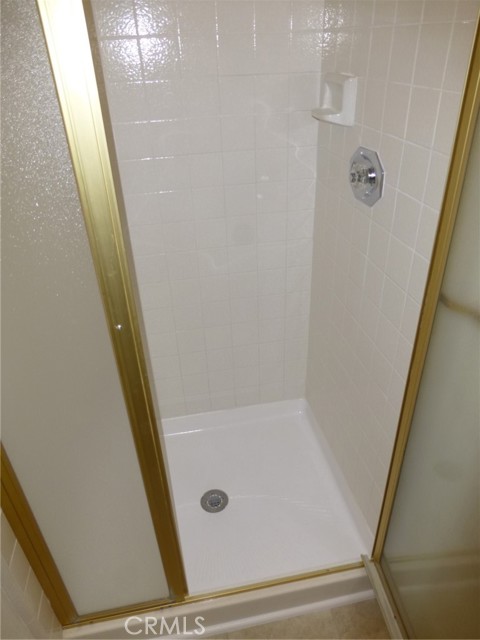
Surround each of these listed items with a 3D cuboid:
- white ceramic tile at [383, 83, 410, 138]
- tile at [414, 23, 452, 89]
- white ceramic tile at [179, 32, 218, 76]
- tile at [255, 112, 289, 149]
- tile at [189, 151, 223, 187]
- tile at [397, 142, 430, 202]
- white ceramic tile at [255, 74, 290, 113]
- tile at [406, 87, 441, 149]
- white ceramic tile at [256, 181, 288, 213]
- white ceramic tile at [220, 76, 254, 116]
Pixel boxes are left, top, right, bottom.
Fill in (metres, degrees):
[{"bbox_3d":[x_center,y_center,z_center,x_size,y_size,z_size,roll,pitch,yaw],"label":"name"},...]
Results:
[{"bbox_3d":[0.349,-0.463,0.981,0.009,0.107,0.107,-8,31,-9],"label":"white ceramic tile"},{"bbox_3d":[0.369,-0.501,0.840,0.009,0.108,0.108,-7,33,-8],"label":"tile"},{"bbox_3d":[-0.117,-0.759,1.269,0.107,0.107,0.009,-8,31,-9],"label":"white ceramic tile"},{"bbox_3d":[0.101,-0.602,1.411,0.107,0.107,0.009,-8,31,-9],"label":"tile"},{"bbox_3d":[-0.108,-0.482,1.433,0.107,0.107,0.009,-8,31,-9],"label":"tile"},{"bbox_3d":[0.378,-0.320,0.953,0.009,0.108,0.108,-7,33,-8],"label":"tile"},{"bbox_3d":[0.099,-0.697,1.366,0.108,0.108,0.009,-7,33,-8],"label":"white ceramic tile"},{"bbox_3d":[0.370,-0.407,0.889,0.009,0.107,0.107,-8,31,-9],"label":"tile"},{"bbox_3d":[0.111,-0.425,1.539,0.108,0.108,0.009,-7,33,-8],"label":"white ceramic tile"},{"bbox_3d":[-0.009,-0.683,1.351,0.108,0.108,0.009,-7,33,-8],"label":"white ceramic tile"}]

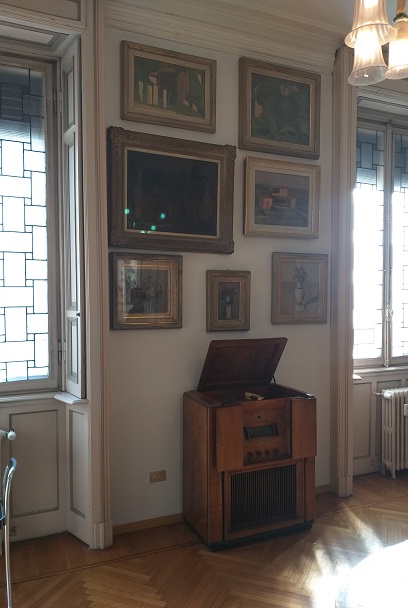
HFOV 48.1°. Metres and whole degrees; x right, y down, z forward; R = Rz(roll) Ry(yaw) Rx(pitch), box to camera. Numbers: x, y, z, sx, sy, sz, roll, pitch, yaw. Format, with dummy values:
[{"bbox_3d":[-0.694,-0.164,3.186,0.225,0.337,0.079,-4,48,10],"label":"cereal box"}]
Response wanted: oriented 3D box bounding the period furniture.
[{"bbox_3d":[0.314,0.867,3.072,0.800,1.264,0.429,-1,2,-22],"label":"period furniture"}]

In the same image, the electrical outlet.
[{"bbox_3d":[-0.303,1.156,3.049,0.113,0.068,0.012,-1,2,-22],"label":"electrical outlet"}]

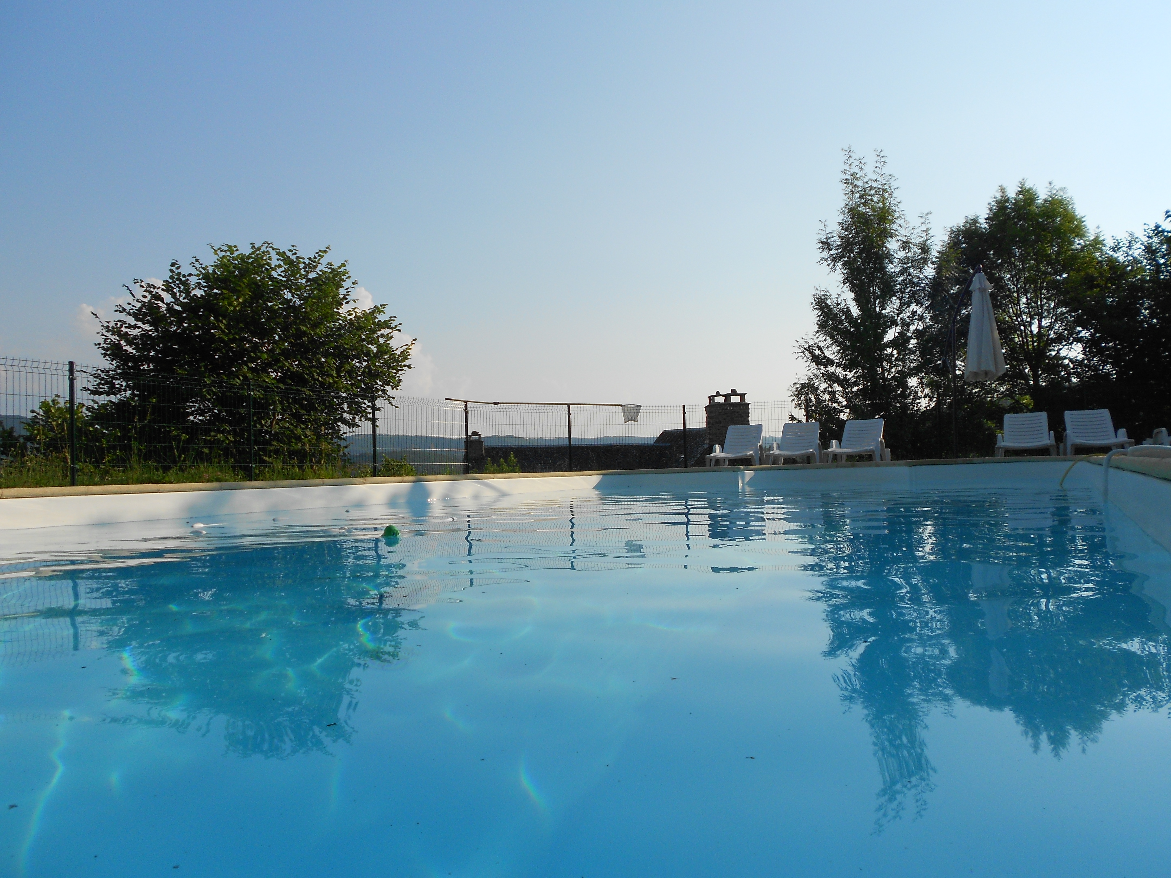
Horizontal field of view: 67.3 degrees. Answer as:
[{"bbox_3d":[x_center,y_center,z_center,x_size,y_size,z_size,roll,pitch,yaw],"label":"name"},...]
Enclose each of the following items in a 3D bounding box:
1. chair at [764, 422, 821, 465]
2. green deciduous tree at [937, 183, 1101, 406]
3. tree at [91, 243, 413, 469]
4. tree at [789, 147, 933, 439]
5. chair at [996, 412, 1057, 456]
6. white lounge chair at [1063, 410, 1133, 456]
[{"bbox_3d":[3.130,0.110,12.990,0.700,0.760,1.700,-3,-2,20],"label":"chair"},{"bbox_3d":[10.097,-2.804,20.500,3.600,6.354,3.500,-3,-2,26],"label":"green deciduous tree"},{"bbox_3d":[-5.885,-1.419,15.500,5.400,4.079,5.200,-1,-2,-21],"label":"tree"},{"bbox_3d":[5.840,-2.848,18.500,2.950,6.485,2.800,-2,-2,18],"label":"tree"},{"bbox_3d":[5.920,-0.009,11.820,0.700,0.760,1.700,-3,-2,25],"label":"chair"},{"bbox_3d":[6.620,-0.038,11.440,0.700,0.760,1.700,-3,-2,23],"label":"white lounge chair"}]

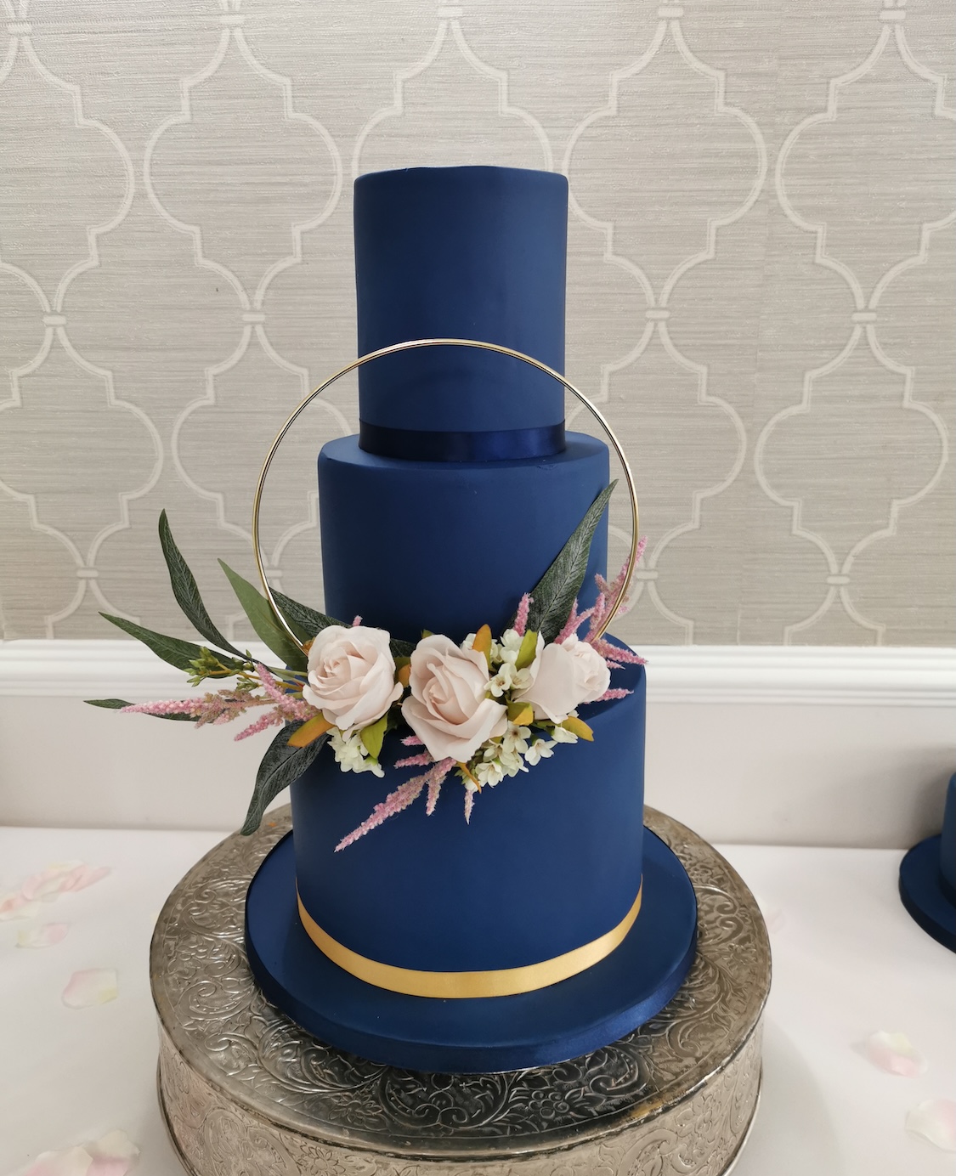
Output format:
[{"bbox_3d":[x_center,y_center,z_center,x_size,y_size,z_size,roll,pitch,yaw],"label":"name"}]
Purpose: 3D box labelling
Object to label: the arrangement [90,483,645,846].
[{"bbox_3d":[-0.055,0.037,0.482,0.271,0.165,0.130,-1,16,0],"label":"arrangement"}]

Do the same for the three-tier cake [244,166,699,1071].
[{"bbox_3d":[-0.007,-0.004,0.571,0.282,0.429,0.282,-1,16,0],"label":"three-tier cake"}]

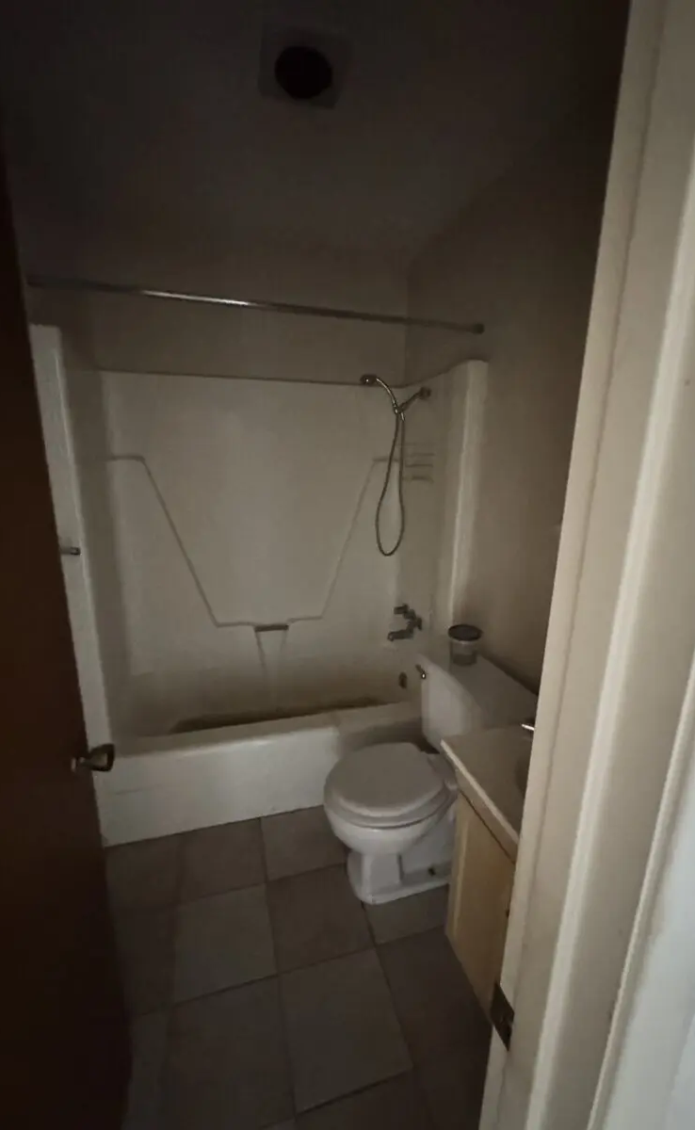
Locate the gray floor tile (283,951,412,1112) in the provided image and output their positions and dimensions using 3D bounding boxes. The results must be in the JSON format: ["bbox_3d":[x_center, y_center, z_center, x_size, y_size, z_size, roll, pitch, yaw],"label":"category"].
[{"bbox_3d":[-0.017,1.267,1.276,0.303,0.010,0.305,-3,14,-16],"label":"gray floor tile"}]

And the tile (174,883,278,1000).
[{"bbox_3d":[-0.396,1.210,1.483,0.301,0.010,0.308,-3,14,-16],"label":"tile"}]

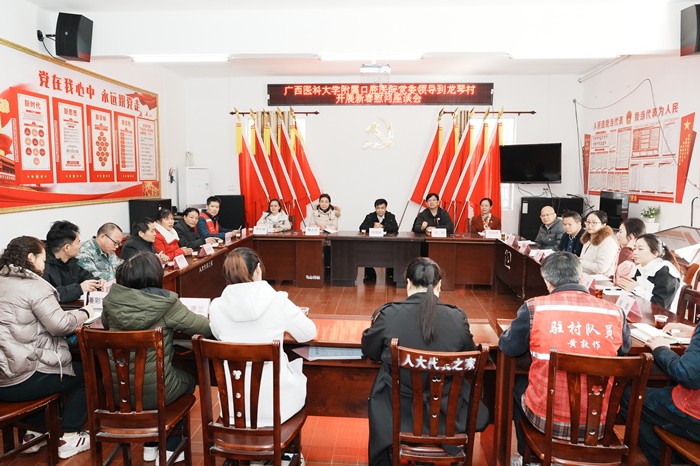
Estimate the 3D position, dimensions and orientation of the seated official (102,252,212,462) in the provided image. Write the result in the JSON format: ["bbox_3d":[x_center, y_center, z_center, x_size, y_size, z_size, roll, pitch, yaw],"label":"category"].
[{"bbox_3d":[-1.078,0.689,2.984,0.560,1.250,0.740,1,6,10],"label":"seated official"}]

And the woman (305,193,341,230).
[{"bbox_3d":[-0.416,0.055,8.112,0.530,1.320,0.760,1,7,3],"label":"woman"}]

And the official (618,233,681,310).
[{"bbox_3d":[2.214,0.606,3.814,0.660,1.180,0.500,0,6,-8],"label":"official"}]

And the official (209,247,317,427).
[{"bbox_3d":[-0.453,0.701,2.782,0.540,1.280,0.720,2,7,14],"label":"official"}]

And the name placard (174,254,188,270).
[{"bbox_3d":[-1.528,0.261,4.753,0.080,0.110,0.200,1,6,5],"label":"name placard"}]

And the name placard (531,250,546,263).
[{"bbox_3d":[1.966,0.247,5.383,0.090,0.108,0.200,1,7,3],"label":"name placard"}]

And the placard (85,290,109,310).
[{"bbox_3d":[-1.652,0.440,3.420,0.200,0.115,0.090,0,6,2],"label":"placard"}]

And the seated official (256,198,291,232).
[{"bbox_3d":[-1.158,0.112,8.046,0.520,1.230,0.720,1,6,2],"label":"seated official"}]

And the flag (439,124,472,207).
[{"bbox_3d":[1.673,-1.102,8.322,0.500,1.350,0.150,1,6,5],"label":"flag"}]

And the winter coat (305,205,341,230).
[{"bbox_3d":[-0.430,-0.105,8.209,0.560,0.660,0.420,0,6,2],"label":"winter coat"}]

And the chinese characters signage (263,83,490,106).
[{"bbox_3d":[0.533,-2.367,9.000,3.870,0.370,0.090,0,6,2],"label":"chinese characters signage"}]

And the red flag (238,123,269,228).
[{"bbox_3d":[-1.583,-0.927,8.608,0.500,1.780,0.180,1,6,5],"label":"red flag"}]

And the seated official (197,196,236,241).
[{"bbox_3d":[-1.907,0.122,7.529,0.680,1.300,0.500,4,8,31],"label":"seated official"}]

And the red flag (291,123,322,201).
[{"bbox_3d":[-0.717,-1.162,8.650,0.550,1.320,0.200,0,6,2],"label":"red flag"}]

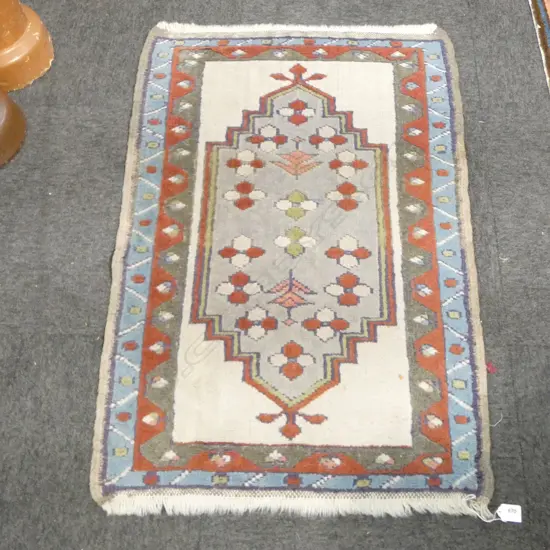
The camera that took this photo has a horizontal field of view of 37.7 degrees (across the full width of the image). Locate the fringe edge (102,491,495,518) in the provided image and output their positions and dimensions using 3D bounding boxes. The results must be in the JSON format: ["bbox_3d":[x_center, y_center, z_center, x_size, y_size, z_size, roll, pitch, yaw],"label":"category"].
[{"bbox_3d":[0.039,0.440,1.553,0.754,0.015,0.046,0,65,2],"label":"fringe edge"}]

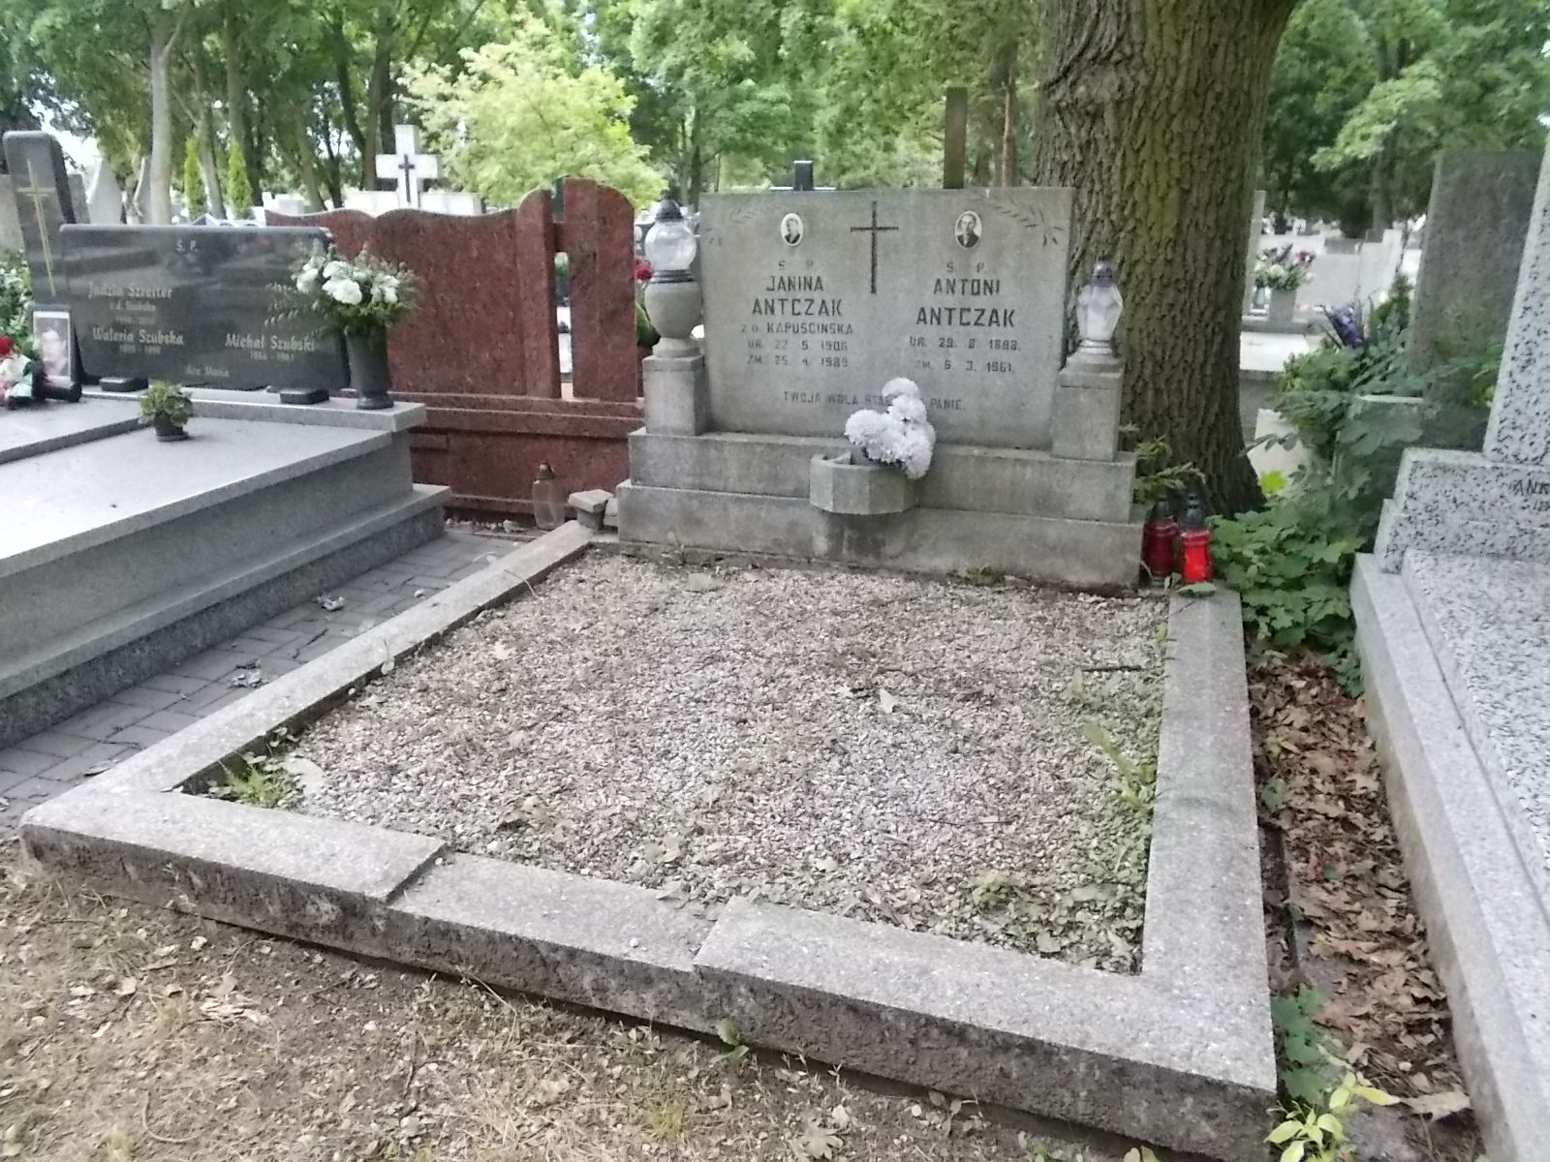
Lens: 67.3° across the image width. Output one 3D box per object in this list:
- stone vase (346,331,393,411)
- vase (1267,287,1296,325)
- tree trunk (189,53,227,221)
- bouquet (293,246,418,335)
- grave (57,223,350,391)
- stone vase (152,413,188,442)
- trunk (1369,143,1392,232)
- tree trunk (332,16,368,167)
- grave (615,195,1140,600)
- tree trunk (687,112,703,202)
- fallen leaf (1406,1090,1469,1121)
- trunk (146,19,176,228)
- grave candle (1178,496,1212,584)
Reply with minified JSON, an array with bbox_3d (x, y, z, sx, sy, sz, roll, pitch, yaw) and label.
[{"bbox_3d":[-1.606,-0.846,4.622,0.156,0.315,0.156,5,20,19],"label":"stone vase"},{"bbox_3d":[3.351,-1.827,7.672,0.167,0.235,0.167,5,20,19],"label":"vase"},{"bbox_3d":[-10.189,-7.865,21.011,0.262,2.947,0.262,5,20,19],"label":"tree trunk"},{"bbox_3d":[-1.651,-1.139,4.567,0.480,0.340,0.420,6,21,19],"label":"bouquet"},{"bbox_3d":[-2.449,-1.172,4.990,1.430,0.640,0.080,6,18,20],"label":"grave"},{"bbox_3d":[-2.373,-0.611,4.563,0.125,0.100,0.125,6,21,19],"label":"stone vase"},{"bbox_3d":[9.390,-5.993,18.003,0.281,1.459,0.281,5,20,19],"label":"trunk"},{"bbox_3d":[-7.634,-8.756,21.009,0.240,2.607,0.240,5,20,19],"label":"tree trunk"},{"bbox_3d":[0.310,-0.667,3.936,1.865,1.240,0.400,6,21,19],"label":"grave"},{"bbox_3d":[-2.239,-11.739,32.897,0.260,2.950,0.260,6,21,19],"label":"tree trunk"},{"bbox_3d":[1.036,0.815,1.817,0.100,0.030,0.060,6,21,19],"label":"fallen leaf"},{"bbox_3d":[-8.843,-6.254,16.819,0.300,3.600,0.300,11,20,17],"label":"trunk"},{"bbox_3d":[1.310,-0.126,3.618,0.089,0.268,0.089,1,18,20],"label":"grave candle"}]

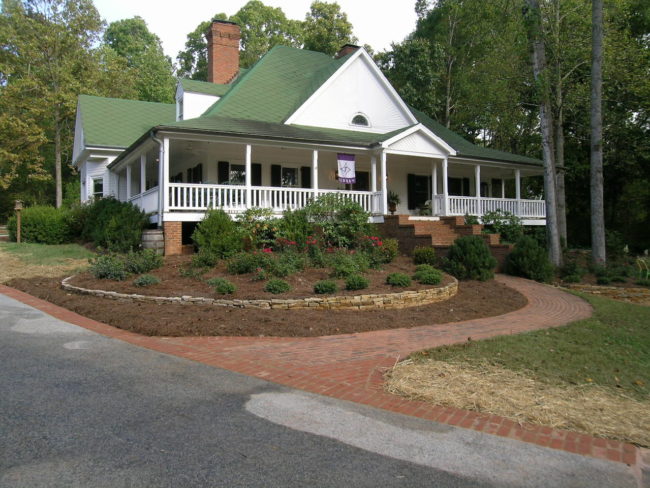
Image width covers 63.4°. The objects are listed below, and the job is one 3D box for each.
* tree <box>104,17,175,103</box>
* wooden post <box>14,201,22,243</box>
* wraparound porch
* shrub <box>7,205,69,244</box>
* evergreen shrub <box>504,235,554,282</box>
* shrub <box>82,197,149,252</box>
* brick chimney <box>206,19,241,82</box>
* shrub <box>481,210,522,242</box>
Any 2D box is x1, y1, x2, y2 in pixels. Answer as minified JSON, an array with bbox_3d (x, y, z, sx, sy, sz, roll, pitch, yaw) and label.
[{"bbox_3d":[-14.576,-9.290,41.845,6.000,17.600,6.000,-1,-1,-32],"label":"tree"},{"bbox_3d":[-11.537,-0.809,19.800,0.280,1.581,0.280,-1,-1,-32],"label":"wooden post"},{"bbox_3d":[1.498,-2.229,25.481,20.500,3.050,8.800,-1,-1,-32],"label":"wraparound porch"},{"bbox_3d":[-11.438,-0.759,21.000,2.450,1.557,2.200,-1,-1,-32],"label":"shrub"},{"bbox_3d":[7.192,0.519,18.500,1.700,1.635,1.650,-1,-1,-32],"label":"evergreen shrub"},{"bbox_3d":[-7.209,-0.662,18.100,2.200,1.875,2.100,-1,-1,-32],"label":"shrub"},{"bbox_3d":[-5.150,-9.513,26.910,1.487,3.309,0.900,-1,-1,-32],"label":"brick chimney"},{"bbox_3d":[7.686,-0.665,22.899,1.750,1.500,1.650,-1,-1,-32],"label":"shrub"}]

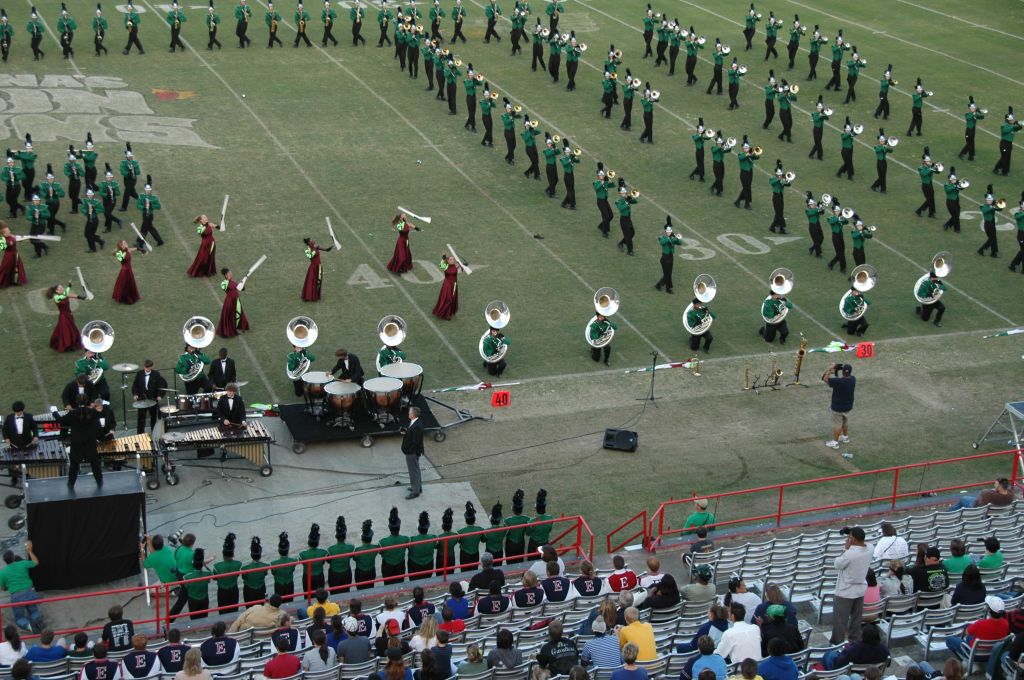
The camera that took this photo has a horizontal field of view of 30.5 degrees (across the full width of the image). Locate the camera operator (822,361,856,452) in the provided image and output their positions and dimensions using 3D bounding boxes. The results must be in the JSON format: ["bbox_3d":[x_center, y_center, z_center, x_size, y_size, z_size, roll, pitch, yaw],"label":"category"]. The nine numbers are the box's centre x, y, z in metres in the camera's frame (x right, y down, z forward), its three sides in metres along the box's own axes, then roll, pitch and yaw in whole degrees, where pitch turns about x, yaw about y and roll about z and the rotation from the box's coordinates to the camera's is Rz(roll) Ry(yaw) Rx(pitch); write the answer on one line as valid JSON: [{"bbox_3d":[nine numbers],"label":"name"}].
[{"bbox_3d":[6.860,1.278,39.165,0.680,1.850,0.600,-12,25,-33],"label":"camera operator"}]

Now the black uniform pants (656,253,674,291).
[{"bbox_3d":[3.866,-1.727,46.983,0.360,0.980,0.380,-11,24,-30],"label":"black uniform pants"}]

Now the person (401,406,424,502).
[{"bbox_3d":[-1.886,2.133,36.159,0.460,1.840,0.520,-2,21,-10],"label":"person"}]

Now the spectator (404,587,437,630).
[{"bbox_3d":[-1.490,4.157,27.853,0.500,1.320,0.760,-7,23,-22],"label":"spectator"}]

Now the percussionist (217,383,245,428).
[{"bbox_3d":[-5.566,1.671,37.312,0.580,1.680,0.520,-2,21,-9],"label":"percussionist"}]

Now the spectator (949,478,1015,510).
[{"bbox_3d":[8.050,2.858,32.272,1.050,1.050,0.600,5,21,8],"label":"spectator"}]

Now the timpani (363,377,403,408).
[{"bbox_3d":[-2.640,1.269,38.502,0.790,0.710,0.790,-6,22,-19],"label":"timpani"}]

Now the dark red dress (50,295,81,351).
[{"bbox_3d":[-10.084,-0.423,42.347,0.668,1.236,0.763,11,23,23],"label":"dark red dress"}]

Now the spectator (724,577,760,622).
[{"bbox_3d":[3.322,3.932,27.854,0.500,1.165,0.800,-1,21,-8],"label":"spectator"}]

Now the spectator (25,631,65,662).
[{"bbox_3d":[-6.729,4.592,27.116,0.520,1.190,0.800,-6,22,-19],"label":"spectator"}]

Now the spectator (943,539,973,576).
[{"bbox_3d":[6.483,3.450,28.203,0.470,1.230,0.760,-7,23,-22],"label":"spectator"}]

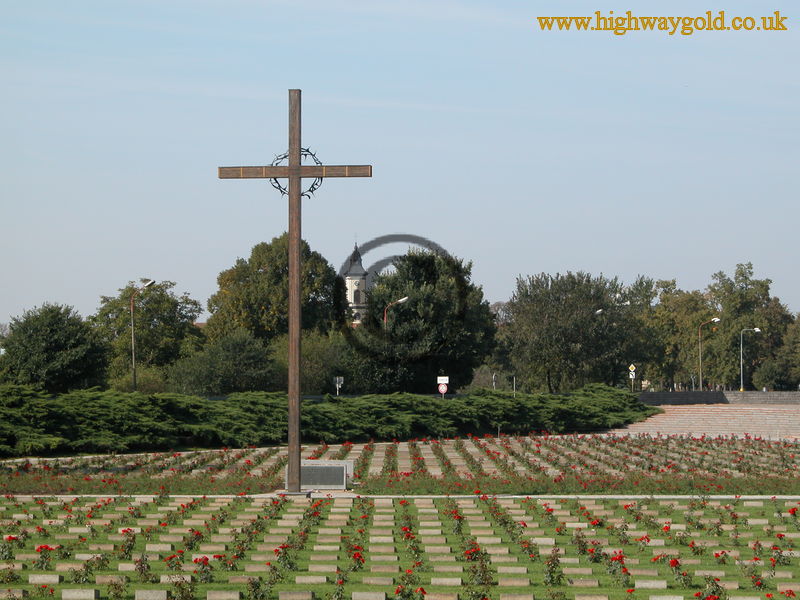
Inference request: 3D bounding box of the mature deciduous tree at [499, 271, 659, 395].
[{"bbox_3d":[17.957,3.284,246.027,15.120,12.040,13.000,0,-2,0],"label":"mature deciduous tree"}]

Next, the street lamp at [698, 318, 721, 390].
[{"bbox_3d":[35.199,6.257,280.948,2.450,8.430,0.400,-1,-2,22],"label":"street lamp"}]

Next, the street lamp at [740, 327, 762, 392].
[{"bbox_3d":[40.483,6.943,284.927,2.300,7.320,0.400,-1,-2,17],"label":"street lamp"}]

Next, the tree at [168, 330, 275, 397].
[{"bbox_3d":[-13.787,4.834,190.945,8.190,5.270,7.500,0,-2,0],"label":"tree"}]

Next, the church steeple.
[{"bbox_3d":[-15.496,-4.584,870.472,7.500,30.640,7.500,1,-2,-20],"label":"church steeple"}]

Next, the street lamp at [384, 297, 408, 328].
[{"bbox_3d":[-0.231,3.934,189.964,2.000,8.410,0.350,-1,-2,34],"label":"street lamp"}]

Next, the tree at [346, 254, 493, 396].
[{"bbox_3d":[1.475,2.193,197.016,12.000,12.290,11.500,0,-2,0],"label":"tree"}]

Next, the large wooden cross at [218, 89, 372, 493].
[{"bbox_3d":[-3.140,-0.272,74.121,4.600,12.110,0.380,0,-2,9],"label":"large wooden cross"}]

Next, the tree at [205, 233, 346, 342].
[{"bbox_3d":[-10.737,1.481,213.042,12.300,14.610,12.000,0,-2,0],"label":"tree"}]

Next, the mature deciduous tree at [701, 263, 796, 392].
[{"bbox_3d":[45.511,3.478,322.063,11.720,16.730,11.000,0,-2,0],"label":"mature deciduous tree"}]

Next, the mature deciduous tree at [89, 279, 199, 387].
[{"bbox_3d":[-20.196,3.058,197.008,8.920,9.230,8.600,0,-2,0],"label":"mature deciduous tree"}]

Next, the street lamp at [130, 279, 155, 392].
[{"bbox_3d":[-18.170,2.760,175.005,1.950,8.350,0.380,-1,-2,30],"label":"street lamp"}]

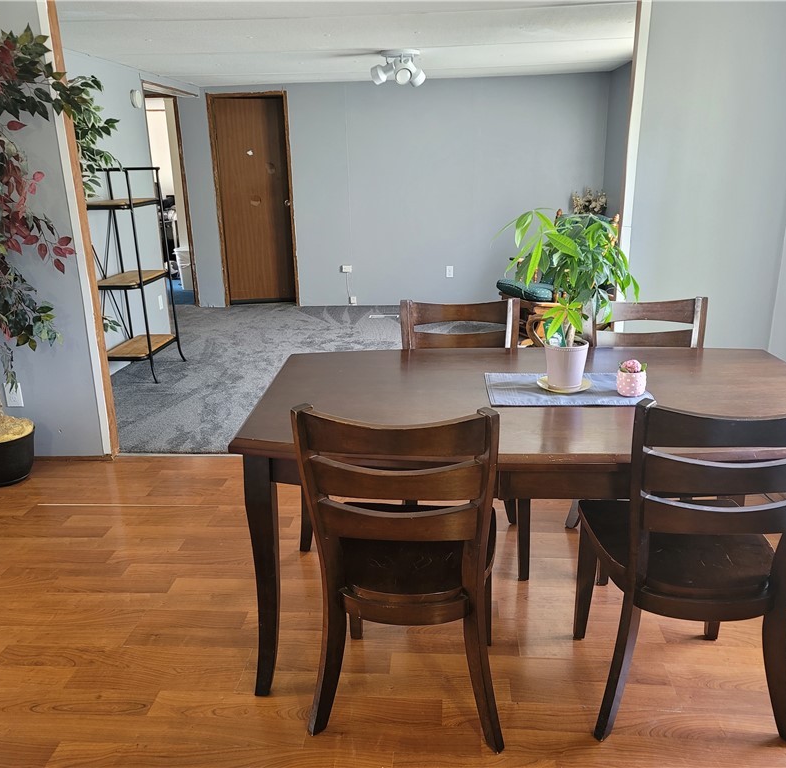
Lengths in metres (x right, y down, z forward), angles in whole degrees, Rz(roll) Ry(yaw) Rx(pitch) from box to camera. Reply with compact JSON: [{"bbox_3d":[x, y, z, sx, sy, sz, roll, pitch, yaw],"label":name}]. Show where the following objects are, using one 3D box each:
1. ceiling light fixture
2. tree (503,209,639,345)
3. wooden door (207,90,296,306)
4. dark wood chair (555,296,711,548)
[{"bbox_3d":[0.042,-2.186,5.153,0.380,0.250,0.360,0,18,3],"label":"ceiling light fixture"},{"bbox_3d":[0.524,-0.319,2.199,0.420,0.398,0.380,0,18,3],"label":"tree"},{"bbox_3d":[-1.338,-1.741,7.146,0.700,1.980,0.070,0,18,3],"label":"wooden door"},{"bbox_3d":[0.952,0.193,2.739,0.500,0.942,0.530,0,18,3],"label":"dark wood chair"}]

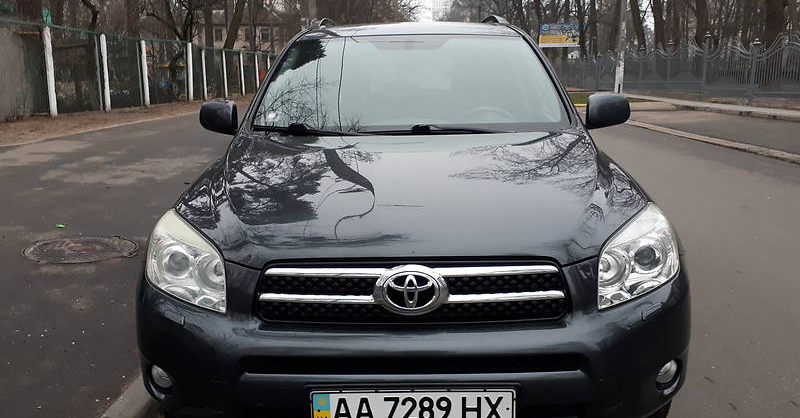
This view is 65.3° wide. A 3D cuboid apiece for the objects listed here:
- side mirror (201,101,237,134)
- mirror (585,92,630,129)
[{"bbox_3d":[-0.836,-0.431,2.946,0.220,0.172,0.150,-1,12,2],"label":"side mirror"},{"bbox_3d":[0.954,-0.448,2.899,0.220,0.172,0.150,-1,12,2],"label":"mirror"}]

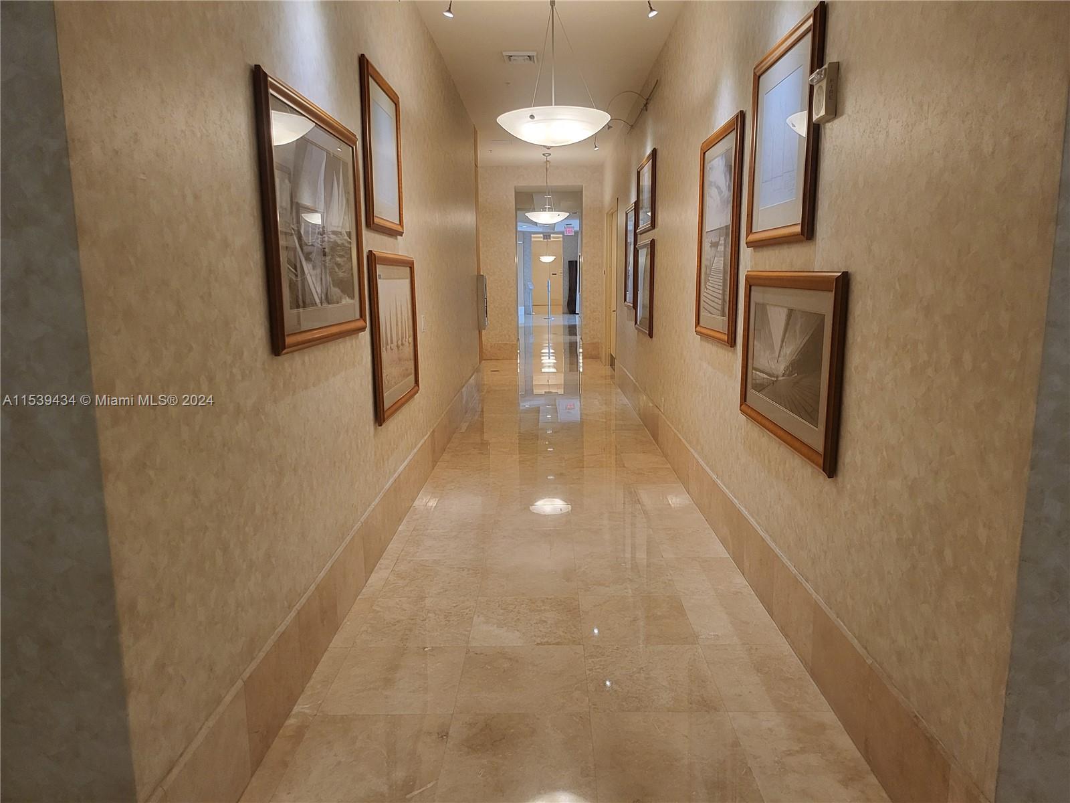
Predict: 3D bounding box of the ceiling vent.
[{"bbox_3d":[-0.124,-2.895,6.260,0.285,0.030,0.305,0,10,1],"label":"ceiling vent"}]

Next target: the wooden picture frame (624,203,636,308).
[{"bbox_3d":[1.090,-1.647,8.478,0.042,1.133,0.880,0,10,1],"label":"wooden picture frame"}]

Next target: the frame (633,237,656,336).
[{"bbox_3d":[1.070,-1.116,7.305,0.042,0.887,1.103,0,10,1],"label":"frame"}]

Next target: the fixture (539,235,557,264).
[{"bbox_3d":[0.474,-5.650,27.519,0.630,1.050,0.630,0,10,1],"label":"fixture"}]

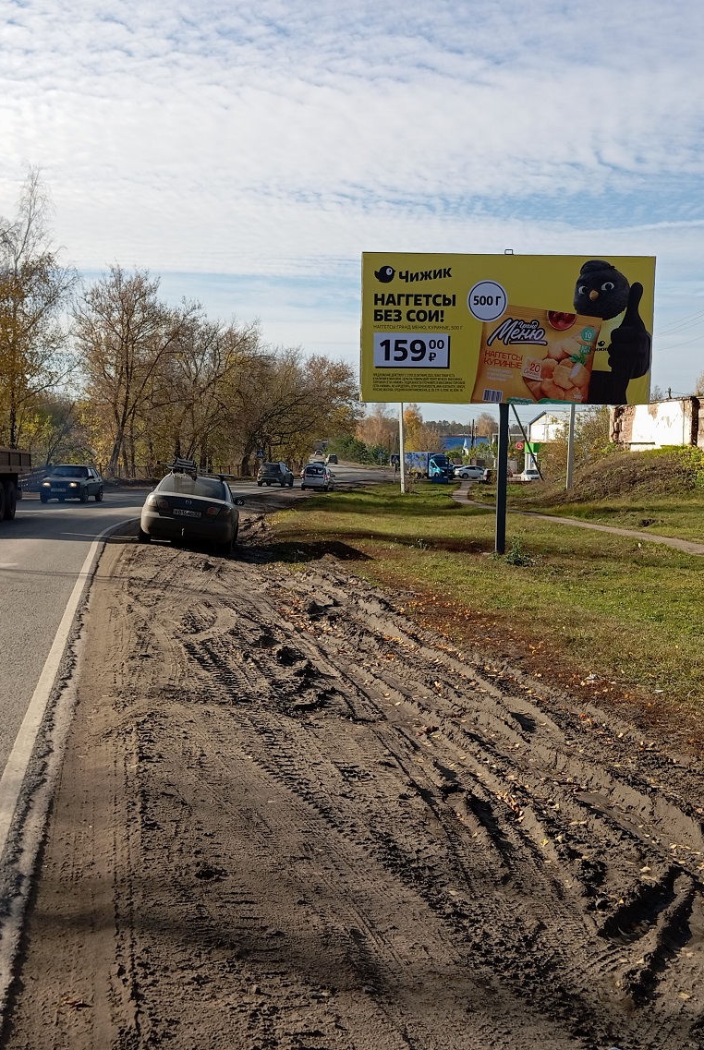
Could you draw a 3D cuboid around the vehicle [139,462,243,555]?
[{"bbox_3d":[-3.260,-0.360,23.700,1.800,1.480,4.650,4,4,-5],"label":"vehicle"}]

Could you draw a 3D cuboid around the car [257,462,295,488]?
[{"bbox_3d":[-5.198,-3.483,77.500,1.810,1.670,4.340,2,5,9],"label":"car"}]

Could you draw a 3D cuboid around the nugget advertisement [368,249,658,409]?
[{"bbox_3d":[3.250,-4.060,23.549,6.100,3.070,0.300,0,6,-4],"label":"nugget advertisement"}]

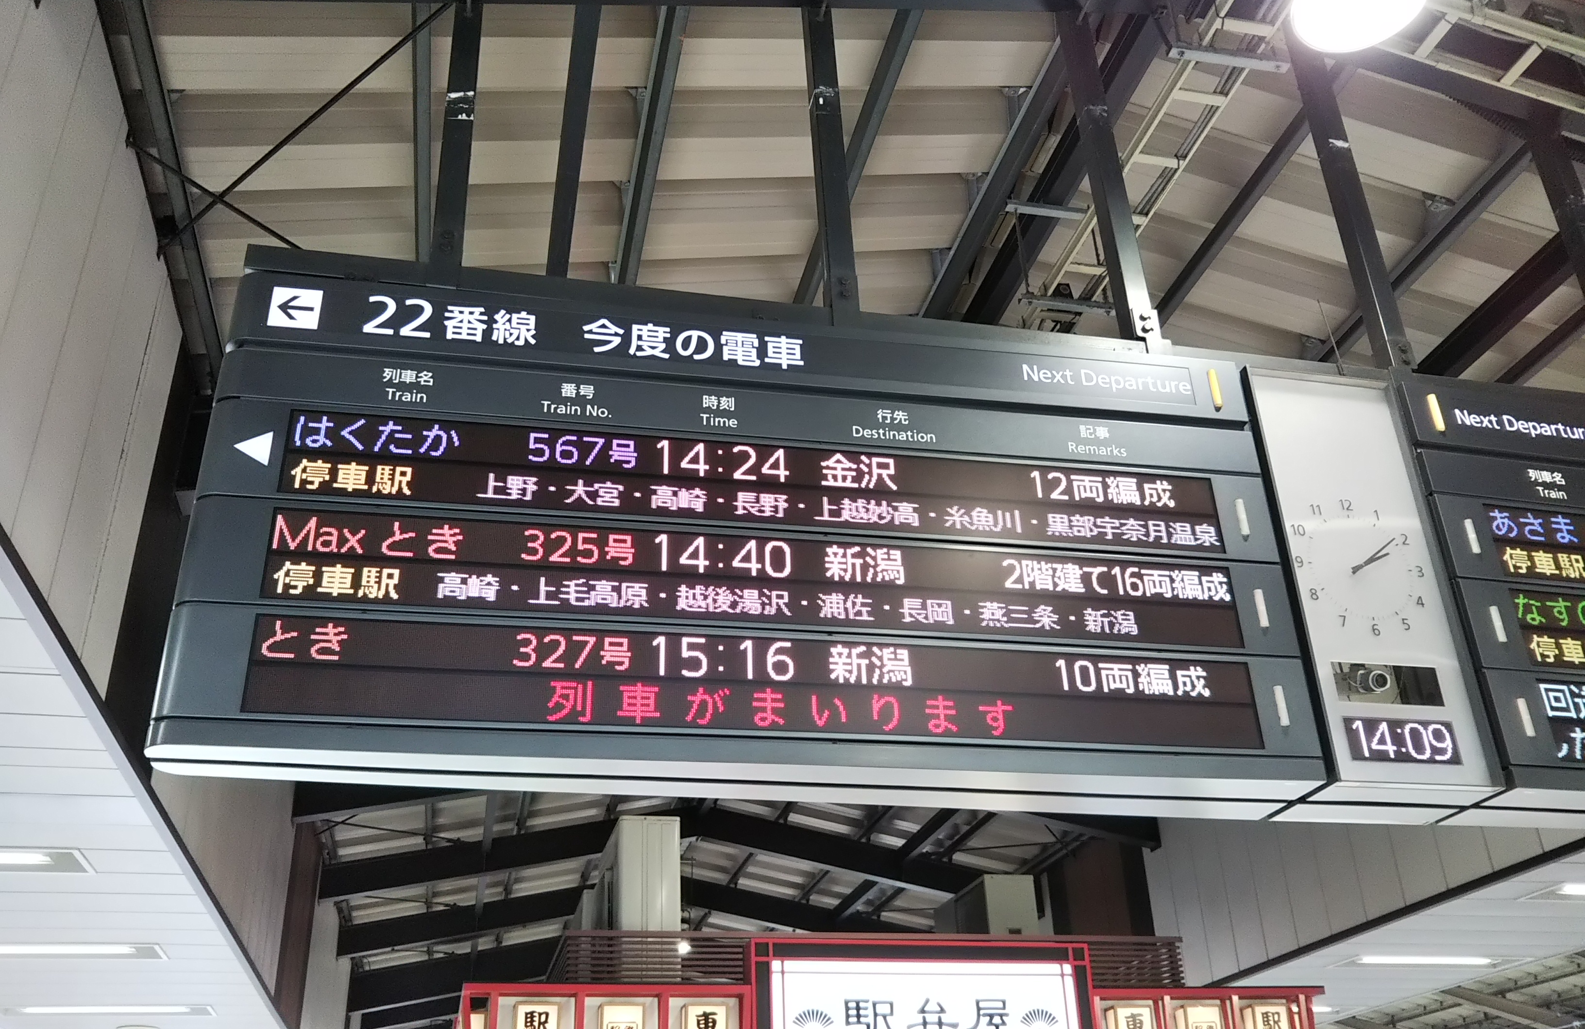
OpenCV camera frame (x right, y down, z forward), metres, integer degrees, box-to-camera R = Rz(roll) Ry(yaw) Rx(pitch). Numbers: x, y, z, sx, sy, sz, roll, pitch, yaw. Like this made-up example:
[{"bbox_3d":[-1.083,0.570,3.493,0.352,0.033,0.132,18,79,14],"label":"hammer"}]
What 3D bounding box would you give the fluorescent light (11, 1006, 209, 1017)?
[{"bbox_3d":[-4.997,3.604,10.040,1.360,0.080,0.250,4,-29,-13],"label":"fluorescent light"}]

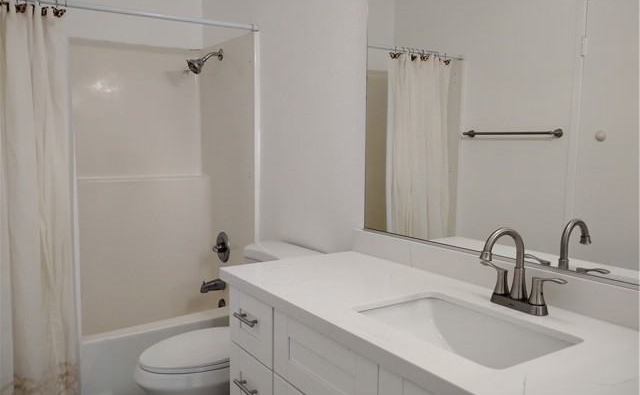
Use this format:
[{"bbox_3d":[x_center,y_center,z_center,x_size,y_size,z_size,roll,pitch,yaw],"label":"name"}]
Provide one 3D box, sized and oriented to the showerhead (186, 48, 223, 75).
[{"bbox_3d":[-0.651,-0.771,2.926,0.202,0.152,0.085,-4,7,-34],"label":"showerhead"}]

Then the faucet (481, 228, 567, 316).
[{"bbox_3d":[0.468,0.181,1.302,0.181,0.214,0.252,-4,7,-34],"label":"faucet"}]

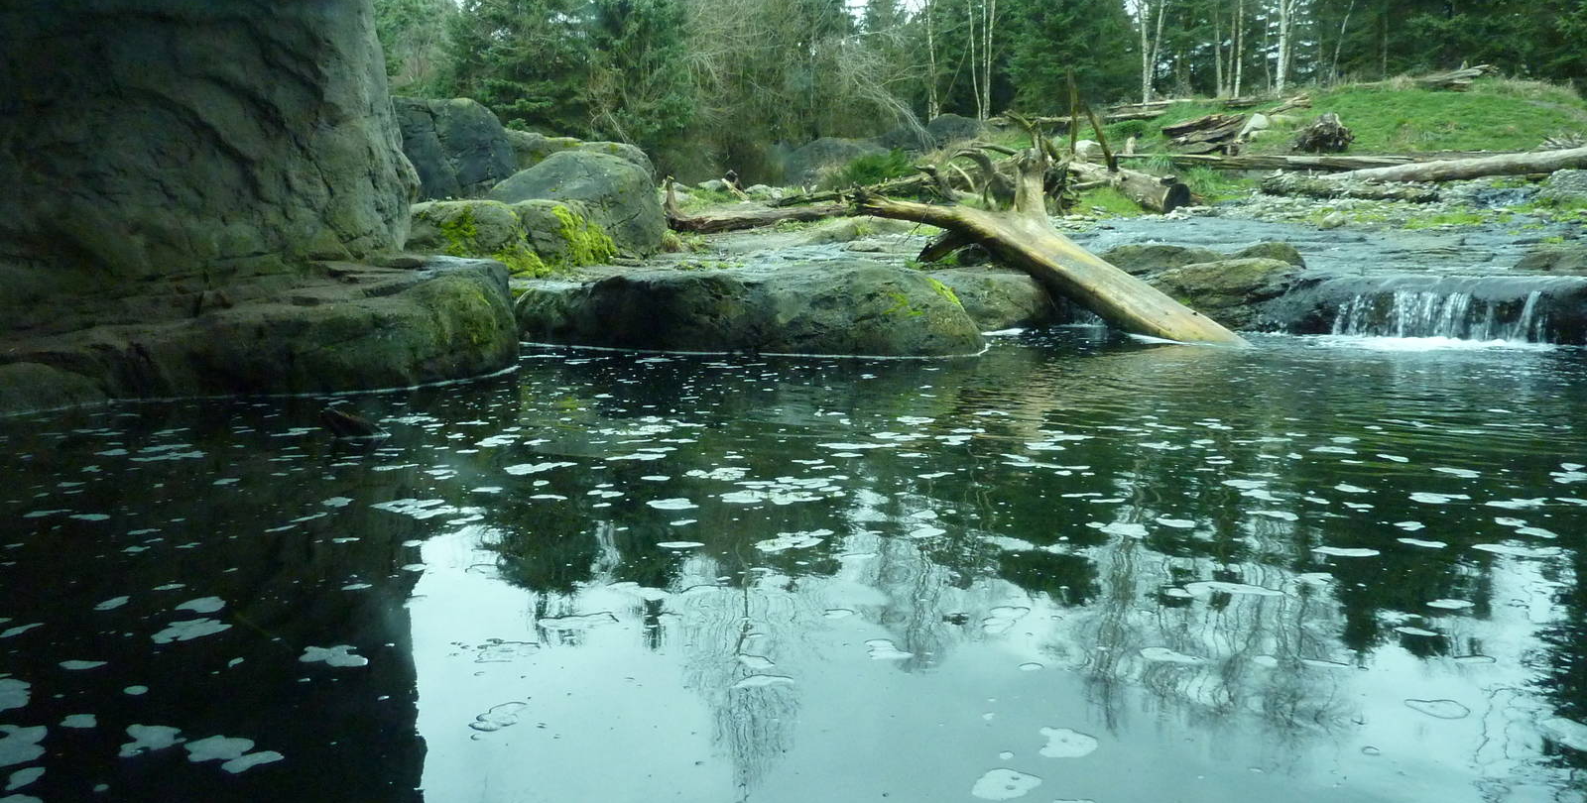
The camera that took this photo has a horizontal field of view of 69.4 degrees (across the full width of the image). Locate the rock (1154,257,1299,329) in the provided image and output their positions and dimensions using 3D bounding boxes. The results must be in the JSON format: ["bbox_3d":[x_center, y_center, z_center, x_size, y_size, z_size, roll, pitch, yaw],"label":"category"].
[{"bbox_3d":[4.783,-1.213,12.867,1.550,0.780,1.100,-1,8,0],"label":"rock"}]

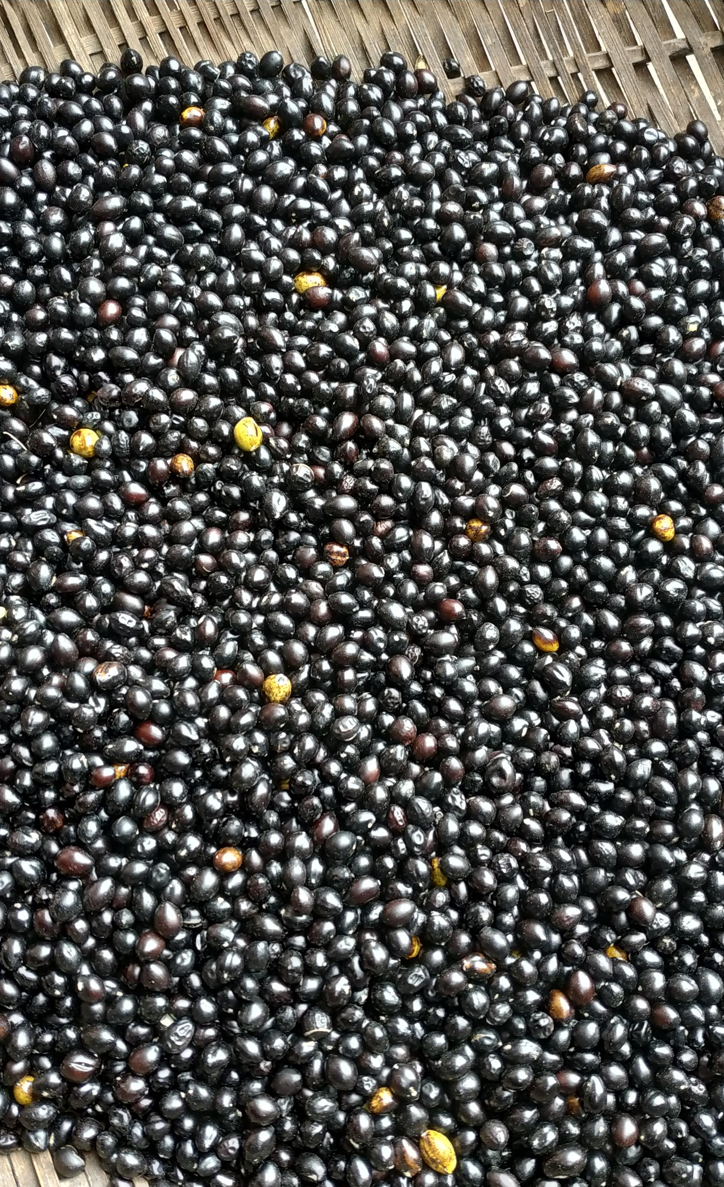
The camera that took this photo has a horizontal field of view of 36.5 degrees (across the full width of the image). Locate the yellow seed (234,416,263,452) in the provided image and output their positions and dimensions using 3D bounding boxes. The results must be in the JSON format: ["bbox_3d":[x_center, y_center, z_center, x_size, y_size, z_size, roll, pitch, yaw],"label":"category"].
[{"bbox_3d":[-0.047,-0.067,0.460,0.012,0.012,0.015,-10,68,-4],"label":"yellow seed"}]

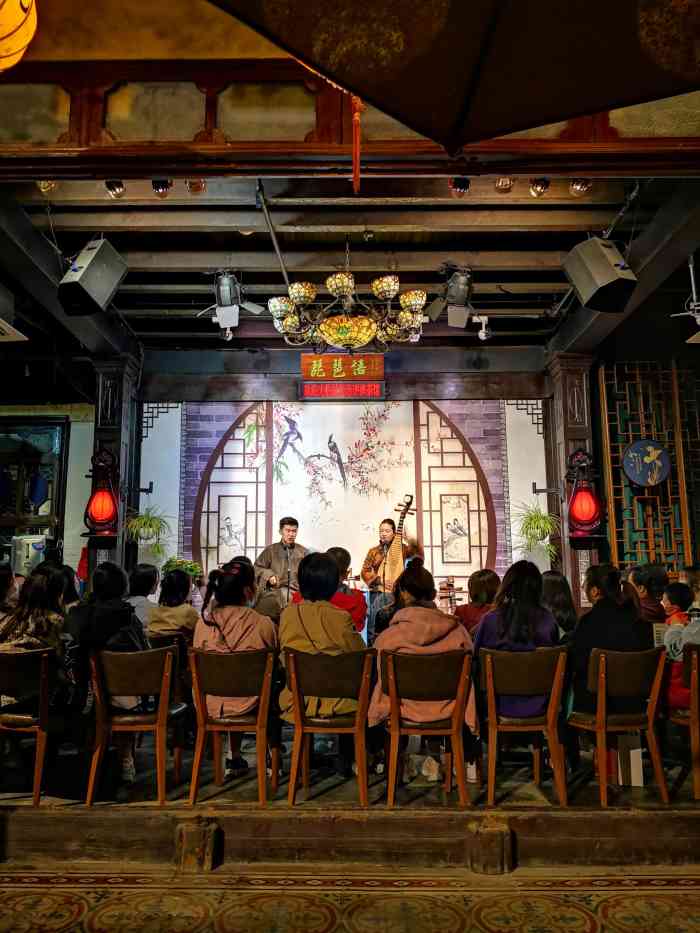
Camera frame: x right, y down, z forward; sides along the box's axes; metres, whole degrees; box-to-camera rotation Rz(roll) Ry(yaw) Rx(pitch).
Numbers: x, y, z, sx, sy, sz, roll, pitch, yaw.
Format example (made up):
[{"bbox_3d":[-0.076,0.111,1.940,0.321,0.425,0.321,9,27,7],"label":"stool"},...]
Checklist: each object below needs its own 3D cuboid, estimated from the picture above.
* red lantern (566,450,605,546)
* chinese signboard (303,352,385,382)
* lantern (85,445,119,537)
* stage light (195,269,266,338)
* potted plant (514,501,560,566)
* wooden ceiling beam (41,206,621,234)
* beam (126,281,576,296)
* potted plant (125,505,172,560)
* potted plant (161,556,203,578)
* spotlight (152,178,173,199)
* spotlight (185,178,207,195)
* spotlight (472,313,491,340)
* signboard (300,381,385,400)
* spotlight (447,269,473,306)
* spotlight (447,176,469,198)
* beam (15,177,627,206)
[{"bbox_3d":[2.044,0.260,6.318,0.290,0.790,0.280,0,-10,-1],"label":"red lantern"},{"bbox_3d":[-0.069,-0.982,7.198,0.820,0.285,0.050,0,-10,-1],"label":"chinese signboard"},{"bbox_3d":[-2.145,0.216,6.282,0.270,0.760,0.260,0,-10,-1],"label":"lantern"},{"bbox_3d":[-0.883,-1.207,5.422,0.490,0.490,0.340,0,-10,-1],"label":"stage light"},{"bbox_3d":[1.739,0.621,6.750,0.410,0.590,0.400,0,-9,0],"label":"potted plant"},{"bbox_3d":[-0.135,-1.740,5.143,4.220,0.130,0.091,0,-9,0],"label":"wooden ceiling beam"},{"bbox_3d":[-0.052,-1.441,5.877,3.900,0.125,0.085,0,-10,-1],"label":"beam"},{"bbox_3d":[-1.807,0.592,6.526,0.410,0.450,0.390,0,-10,-1],"label":"potted plant"},{"bbox_3d":[-1.563,0.965,6.750,0.400,0.340,0.380,0,-9,0],"label":"potted plant"},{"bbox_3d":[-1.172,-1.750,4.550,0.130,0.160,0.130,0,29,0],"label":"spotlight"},{"bbox_3d":[-0.916,-1.665,4.313,0.130,0.130,0.140,0,-10,-1],"label":"spotlight"},{"bbox_3d":[1.130,-1.190,6.252,0.150,0.210,0.150,-5,-11,24],"label":"spotlight"},{"bbox_3d":[-0.071,-0.742,7.157,0.820,0.175,0.060,0,-10,-1],"label":"signboard"},{"bbox_3d":[0.873,-1.427,5.800,0.190,0.240,0.190,2,31,-15],"label":"spotlight"},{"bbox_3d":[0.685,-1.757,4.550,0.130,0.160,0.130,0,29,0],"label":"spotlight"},{"bbox_3d":[-0.134,-1.797,4.789,4.180,0.130,0.086,0,-9,0],"label":"beam"}]

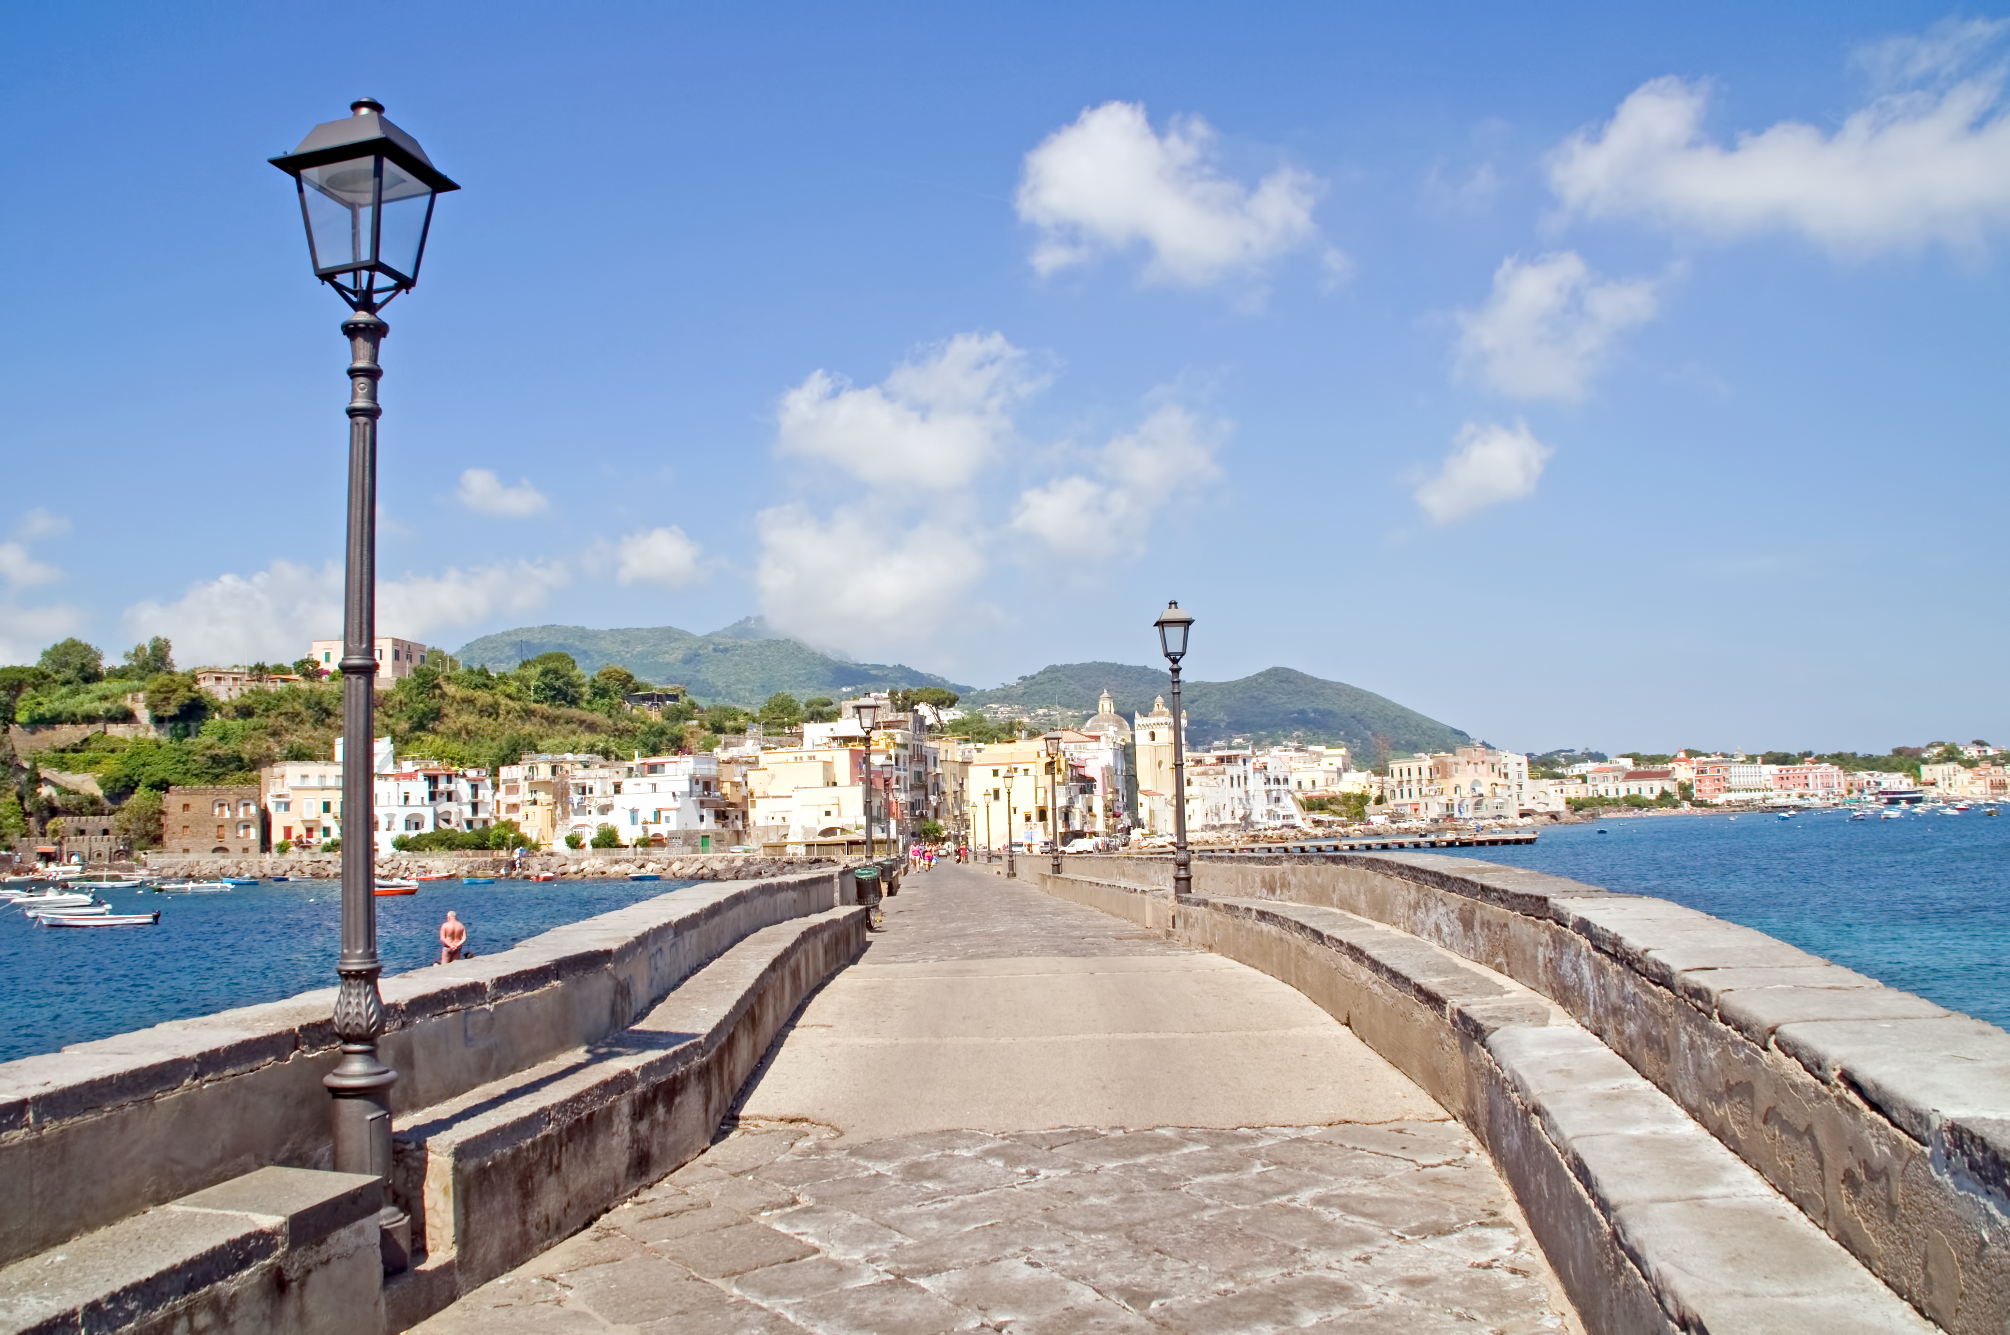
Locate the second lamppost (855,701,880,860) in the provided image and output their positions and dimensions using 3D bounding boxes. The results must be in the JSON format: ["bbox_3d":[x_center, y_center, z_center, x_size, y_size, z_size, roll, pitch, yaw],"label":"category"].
[{"bbox_3d":[-2.834,2.793,31.563,0.480,4.250,0.480,-1,-6,-2],"label":"second lamppost"}]

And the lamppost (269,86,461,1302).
[{"bbox_3d":[-2.317,-0.023,5.463,0.480,4.250,0.480,-3,-6,14],"label":"lamppost"}]

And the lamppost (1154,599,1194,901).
[{"bbox_3d":[2.286,1.243,19.692,0.480,4.250,0.480,-1,-6,-2],"label":"lamppost"}]

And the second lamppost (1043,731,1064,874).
[{"bbox_3d":[1.362,3.848,40.844,0.480,4.250,0.480,-1,-6,-2],"label":"second lamppost"}]

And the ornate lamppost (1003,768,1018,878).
[{"bbox_3d":[0.216,6.151,59.348,0.480,4.250,0.480,-1,-6,-2],"label":"ornate lamppost"}]

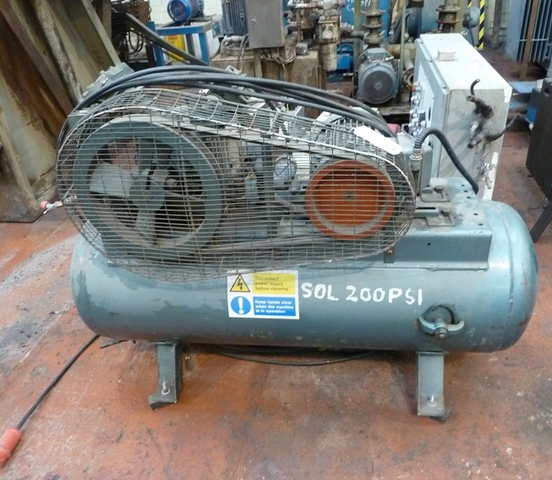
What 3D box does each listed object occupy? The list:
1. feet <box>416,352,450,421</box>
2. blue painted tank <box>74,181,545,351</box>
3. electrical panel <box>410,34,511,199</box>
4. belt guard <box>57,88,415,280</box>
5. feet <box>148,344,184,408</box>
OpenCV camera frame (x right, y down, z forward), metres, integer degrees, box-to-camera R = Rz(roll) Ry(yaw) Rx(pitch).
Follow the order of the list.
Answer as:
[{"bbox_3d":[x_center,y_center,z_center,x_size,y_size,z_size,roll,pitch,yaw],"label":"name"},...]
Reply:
[{"bbox_3d":[0.517,0.459,1.518,0.095,0.200,0.140,0,33,7],"label":"feet"},{"bbox_3d":[0.067,0.116,1.548,1.448,0.478,0.478,0,33,7],"label":"blue painted tank"},{"bbox_3d":[0.843,-0.473,2.342,0.238,0.847,1.037,2,33,9],"label":"electrical panel"},{"bbox_3d":[-0.095,-0.117,1.164,0.853,0.480,0.115,0,33,7],"label":"belt guard"},{"bbox_3d":[-0.388,0.456,1.624,0.095,0.200,0.140,0,33,7],"label":"feet"}]

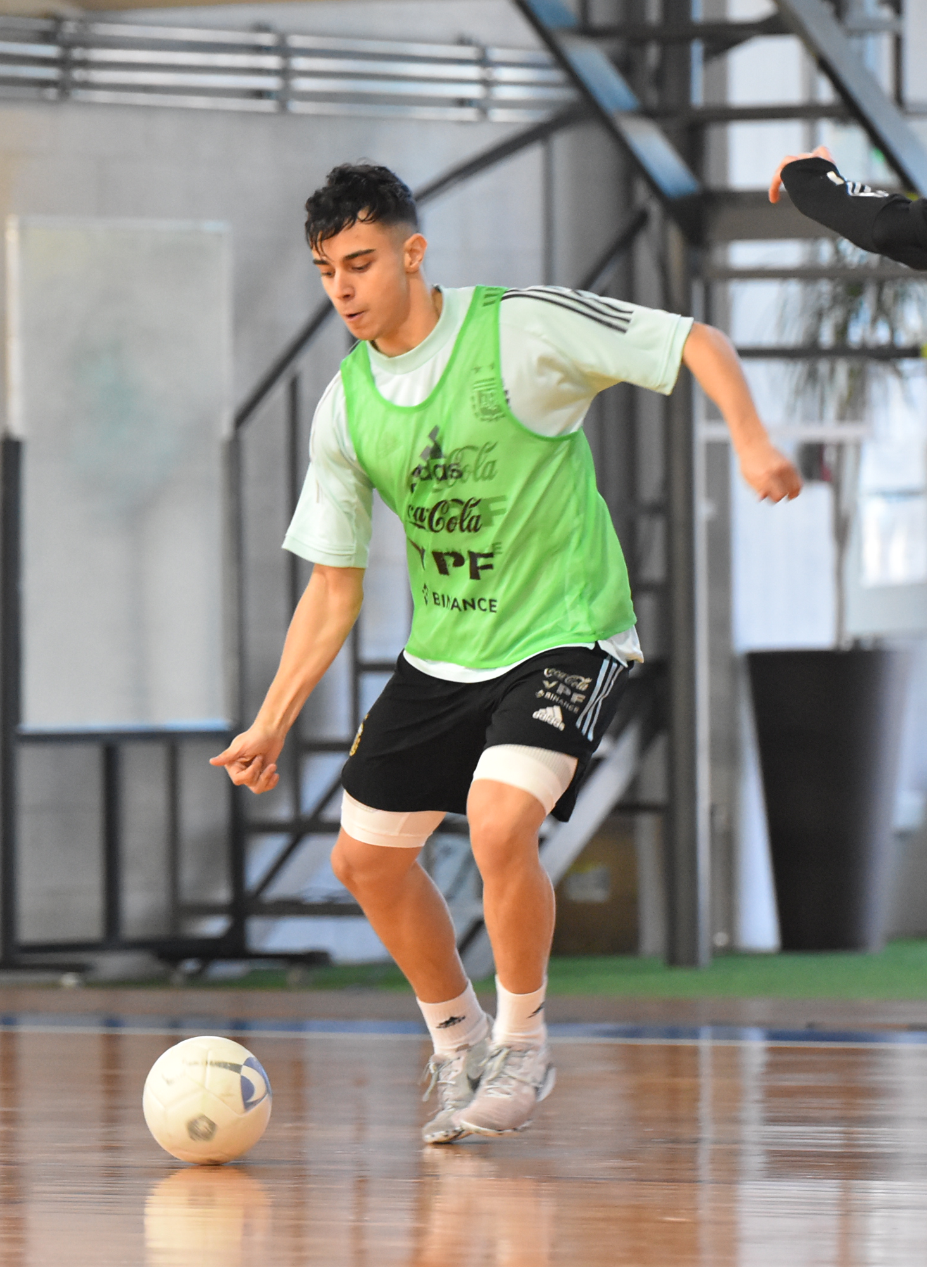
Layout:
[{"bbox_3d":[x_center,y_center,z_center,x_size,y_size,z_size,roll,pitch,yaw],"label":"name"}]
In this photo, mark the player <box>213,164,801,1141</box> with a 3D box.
[{"bbox_3d":[0.070,0.032,19.700,0.880,1.580,0.600,0,0,35],"label":"player"}]

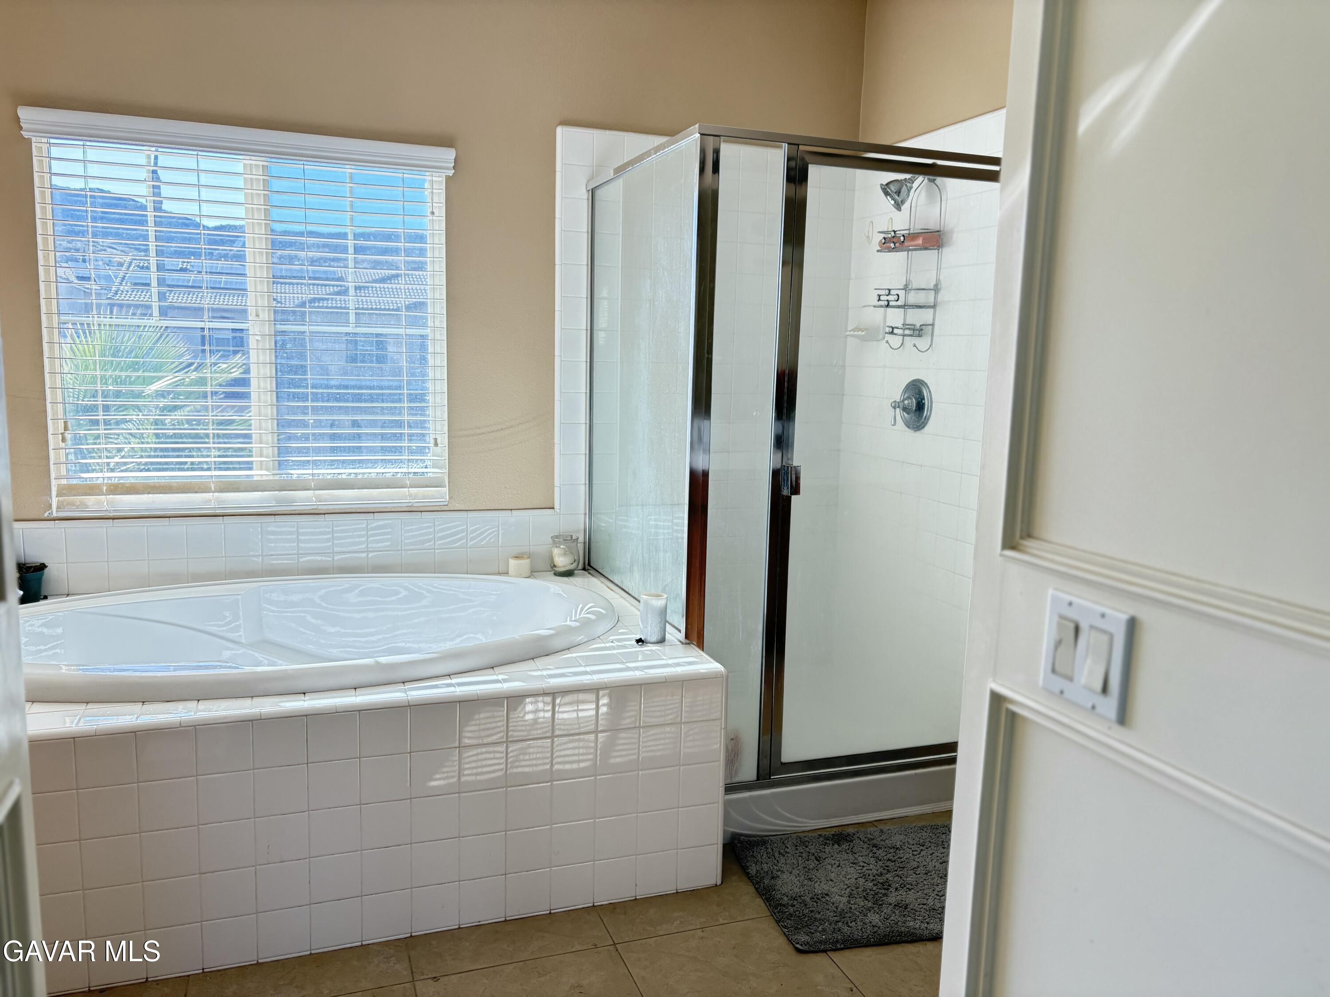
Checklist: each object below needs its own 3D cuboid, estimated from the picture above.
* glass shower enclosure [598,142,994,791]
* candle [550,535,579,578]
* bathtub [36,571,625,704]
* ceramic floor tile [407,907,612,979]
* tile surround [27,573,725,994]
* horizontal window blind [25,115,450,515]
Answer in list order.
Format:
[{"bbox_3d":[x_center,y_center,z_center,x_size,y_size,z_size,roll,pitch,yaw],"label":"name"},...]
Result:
[{"bbox_3d":[0.394,-0.137,3.265,1.060,1.785,1.025,-1,8,-20],"label":"glass shower enclosure"},{"bbox_3d":[-0.348,0.208,3.514,0.108,0.137,0.108,1,7,0],"label":"candle"},{"bbox_3d":[-1.011,0.580,2.752,1.825,0.520,1.110,-1,8,-20],"label":"bathtub"},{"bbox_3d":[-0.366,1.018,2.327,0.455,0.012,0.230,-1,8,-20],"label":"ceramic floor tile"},{"bbox_3d":[-1.016,0.656,2.761,2.048,0.585,1.210,-1,8,-20],"label":"tile surround"},{"bbox_3d":[-1.279,-0.542,3.140,1.225,1.180,0.080,-1,8,-20],"label":"horizontal window blind"}]

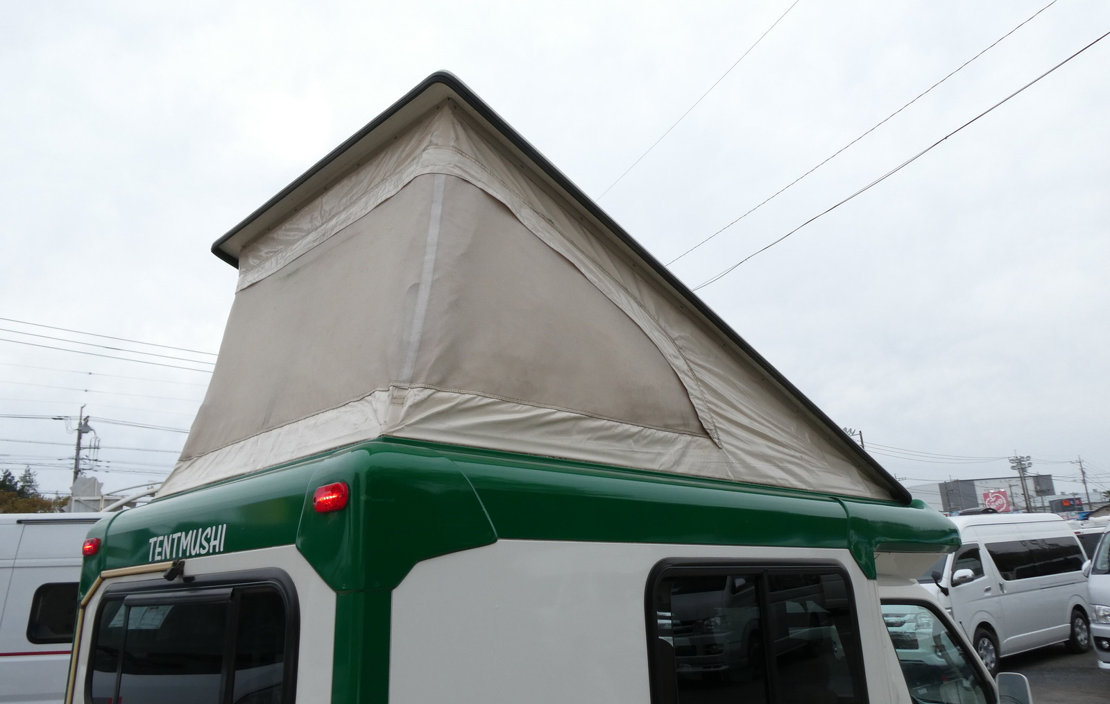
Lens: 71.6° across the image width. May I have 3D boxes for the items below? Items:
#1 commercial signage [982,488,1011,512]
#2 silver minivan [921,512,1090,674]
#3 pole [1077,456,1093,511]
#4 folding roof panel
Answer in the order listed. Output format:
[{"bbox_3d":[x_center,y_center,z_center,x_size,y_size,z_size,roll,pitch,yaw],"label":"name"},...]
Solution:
[{"bbox_3d":[66.020,22.223,115.000,3.500,3.300,0.300,-14,-19,37],"label":"commercial signage"},{"bbox_3d":[6.904,3.892,12.750,5.380,2.285,1.880,7,-17,-35],"label":"silver minivan"},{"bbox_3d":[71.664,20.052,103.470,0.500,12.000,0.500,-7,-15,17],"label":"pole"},{"bbox_3d":[0.076,0.121,2.661,2.292,0.831,1.237,15,-24,-43],"label":"folding roof panel"}]

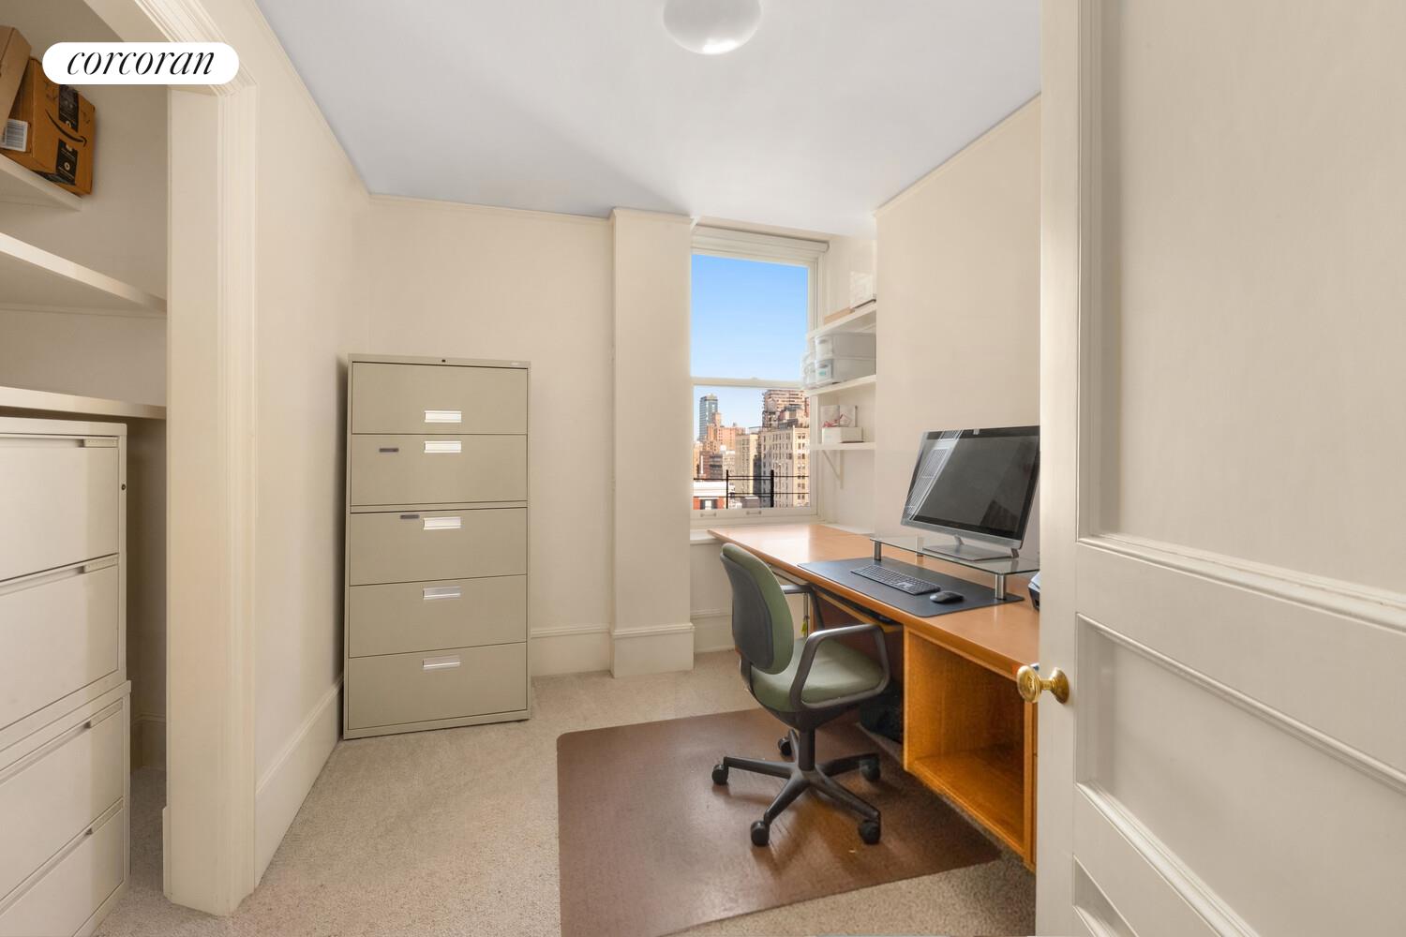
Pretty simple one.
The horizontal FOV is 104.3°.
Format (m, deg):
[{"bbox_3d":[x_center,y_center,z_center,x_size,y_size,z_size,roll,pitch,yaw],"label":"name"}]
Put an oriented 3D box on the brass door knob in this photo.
[{"bbox_3d":[0.526,0.332,0.842,0.057,0.056,0.056,0,1,4],"label":"brass door knob"}]

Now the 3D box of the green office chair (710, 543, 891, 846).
[{"bbox_3d":[0.353,0.728,1.987,0.660,0.935,0.620,0,1,-17],"label":"green office chair"}]

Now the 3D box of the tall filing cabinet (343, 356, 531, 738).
[{"bbox_3d":[-1.258,0.340,2.726,0.770,1.695,0.475,0,1,-16],"label":"tall filing cabinet"}]

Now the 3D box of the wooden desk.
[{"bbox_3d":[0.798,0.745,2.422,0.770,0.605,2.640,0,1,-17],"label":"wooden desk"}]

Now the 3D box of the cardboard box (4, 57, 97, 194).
[{"bbox_3d":[-2.450,-1.210,1.945,0.285,0.345,0.280,0,1,-17],"label":"cardboard box"}]

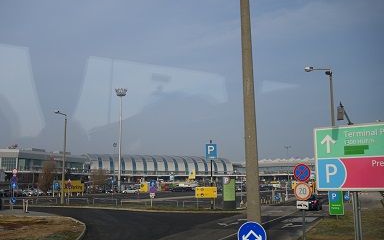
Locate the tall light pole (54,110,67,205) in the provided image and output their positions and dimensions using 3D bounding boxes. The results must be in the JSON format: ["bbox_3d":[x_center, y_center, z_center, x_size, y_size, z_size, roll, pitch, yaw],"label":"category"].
[{"bbox_3d":[-16.372,4.556,50.072,1.600,11.450,0.360,5,-10,-29],"label":"tall light pole"}]

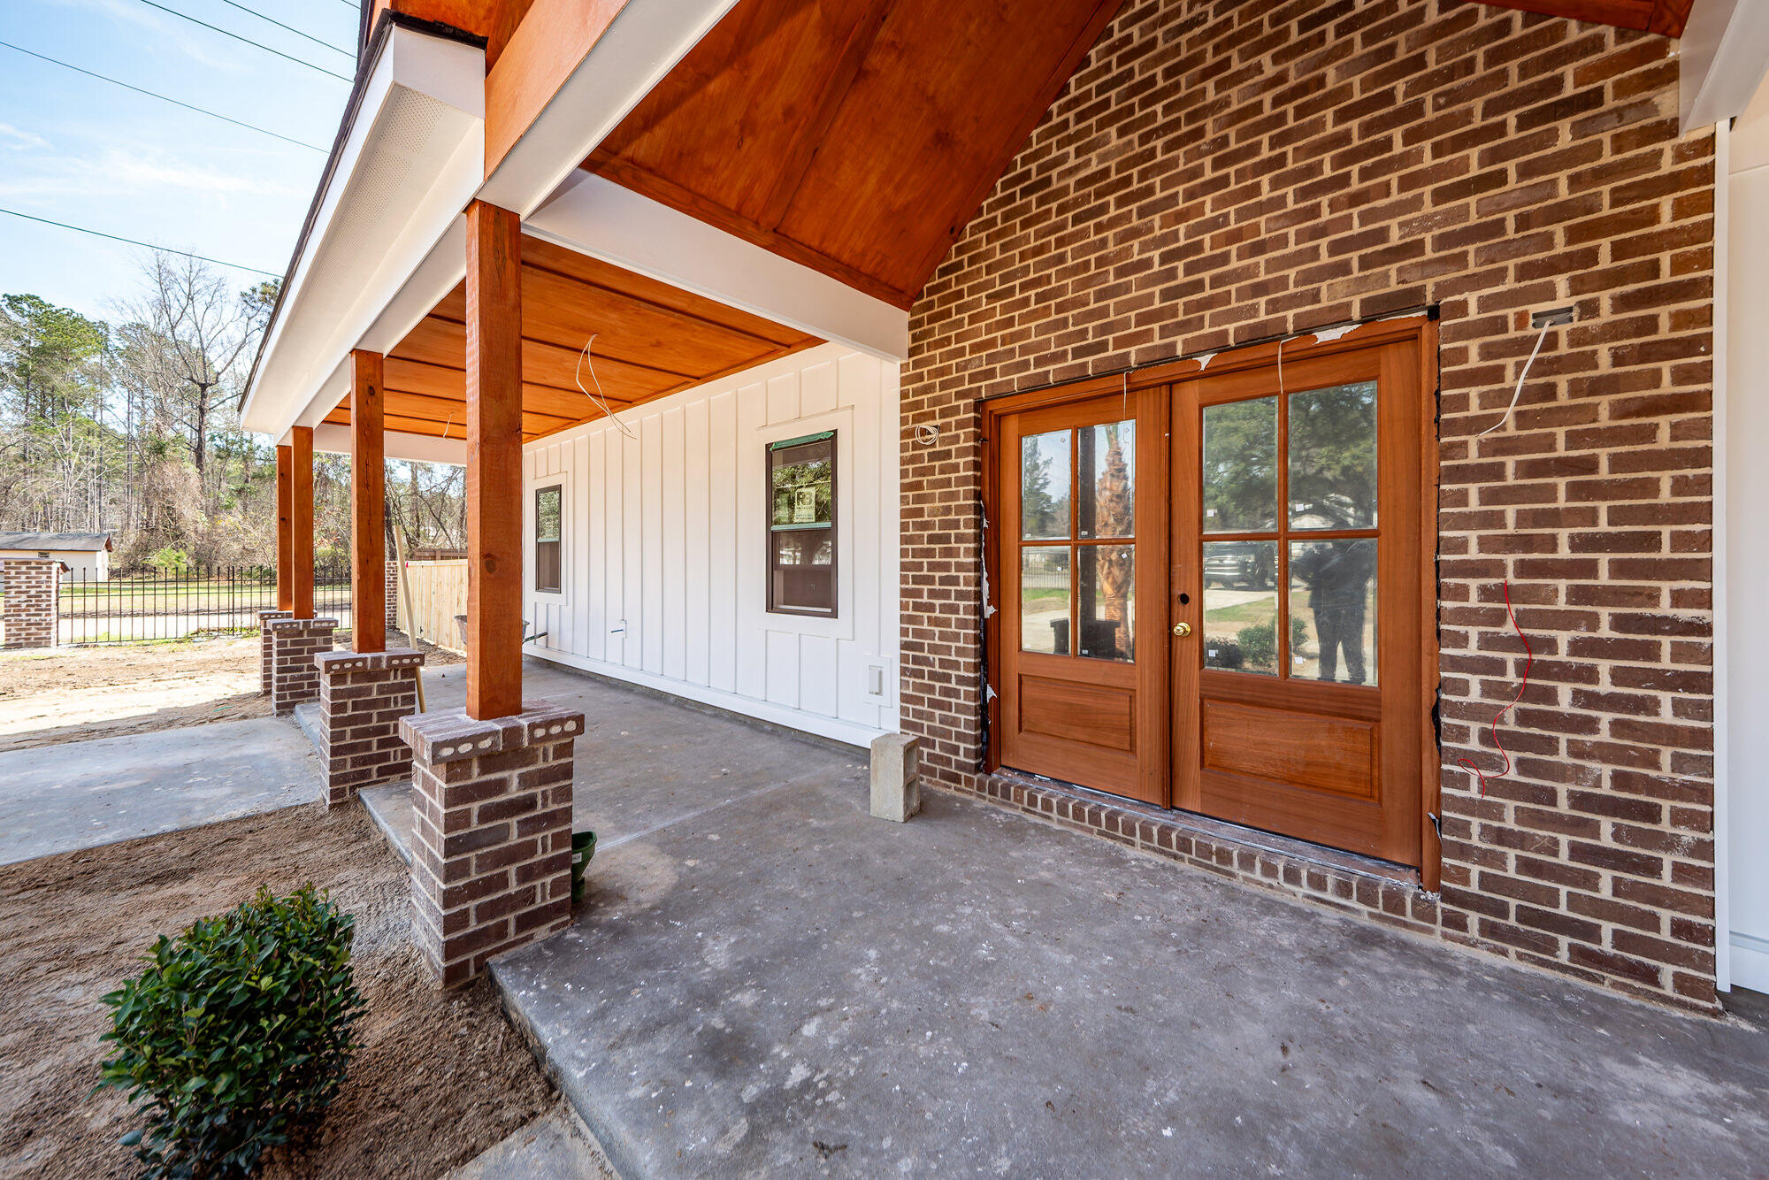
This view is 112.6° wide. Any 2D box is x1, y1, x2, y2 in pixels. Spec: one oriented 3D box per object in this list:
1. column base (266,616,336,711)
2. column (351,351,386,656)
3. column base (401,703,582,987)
[{"bbox_3d":[-5.914,0.745,6.010,0.490,0.910,0.490,1,1,40],"label":"column base"},{"bbox_3d":[-3.352,-0.563,3.841,0.142,1.920,0.142,1,1,40],"label":"column"},{"bbox_3d":[-1.448,0.879,2.184,0.466,0.818,0.466,2,2,40],"label":"column base"}]

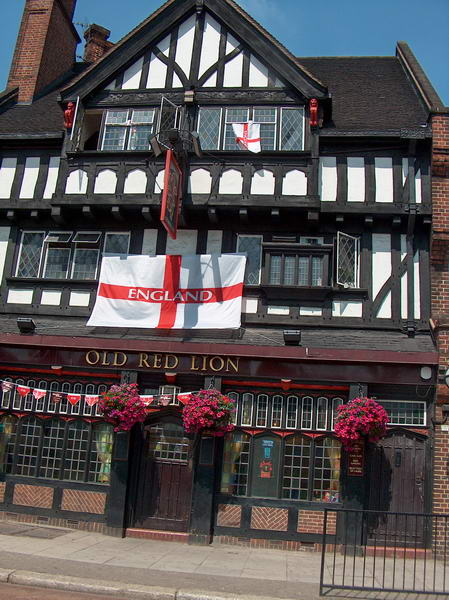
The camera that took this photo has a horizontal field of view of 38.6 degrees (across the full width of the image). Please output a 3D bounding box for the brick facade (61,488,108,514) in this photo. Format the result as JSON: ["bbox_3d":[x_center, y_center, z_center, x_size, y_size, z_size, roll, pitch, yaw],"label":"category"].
[{"bbox_3d":[-2.564,3.674,11.679,0.810,0.381,0.100,2,-15,8],"label":"brick facade"}]

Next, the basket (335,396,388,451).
[{"bbox_3d":[2.416,2.175,11.315,0.900,0.880,0.850,2,-15,8],"label":"basket"}]

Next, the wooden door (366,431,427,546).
[{"bbox_3d":[3.021,3.319,11.222,1.000,1.980,0.120,2,-15,8],"label":"wooden door"}]

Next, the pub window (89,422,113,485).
[{"bbox_3d":[-2.271,2.837,11.871,0.410,1.093,0.100,2,-15,8],"label":"pub window"}]

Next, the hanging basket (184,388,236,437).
[{"bbox_3d":[-0.265,1.990,11.335,0.927,0.824,0.907,2,-15,8],"label":"hanging basket"}]

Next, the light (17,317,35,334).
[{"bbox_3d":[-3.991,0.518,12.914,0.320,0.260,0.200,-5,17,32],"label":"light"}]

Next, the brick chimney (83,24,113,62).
[{"bbox_3d":[-4.131,-8.245,20.925,0.780,1.400,0.780,13,-18,-31],"label":"brick chimney"}]

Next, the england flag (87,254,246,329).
[{"bbox_3d":[-1.075,-0.176,12.528,2.970,1.500,0.140,2,-23,8],"label":"england flag"}]

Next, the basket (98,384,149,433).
[{"bbox_3d":[-1.839,1.948,11.611,0.920,0.880,0.850,2,-15,8],"label":"basket"}]

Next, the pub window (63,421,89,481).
[{"bbox_3d":[-2.833,2.881,12.337,0.493,1.142,0.090,2,-15,8],"label":"pub window"}]

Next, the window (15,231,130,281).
[{"bbox_3d":[-3.066,-0.889,12.983,2.248,0.950,0.140,2,-15,8],"label":"window"}]

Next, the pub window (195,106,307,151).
[{"bbox_3d":[0.552,-3.500,13.097,2.200,1.040,0.140,2,-15,8],"label":"pub window"}]

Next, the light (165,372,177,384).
[{"bbox_3d":[-1.023,1.488,12.133,0.222,0.223,0.180,2,-15,8],"label":"light"}]

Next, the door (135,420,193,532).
[{"bbox_3d":[-1.091,3.250,11.801,0.980,2.000,0.120,2,-15,8],"label":"door"}]

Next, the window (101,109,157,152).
[{"bbox_3d":[-1.950,-3.480,13.083,1.034,0.893,0.120,2,-15,8],"label":"window"}]

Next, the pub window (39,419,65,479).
[{"bbox_3d":[-3.248,2.823,12.119,0.460,1.120,0.100,2,-15,8],"label":"pub window"}]

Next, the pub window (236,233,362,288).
[{"bbox_3d":[1.410,-0.770,12.640,2.448,1.091,0.300,2,-15,8],"label":"pub window"}]

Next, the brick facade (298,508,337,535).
[{"bbox_3d":[1.653,3.955,11.394,0.675,0.383,0.100,2,-15,8],"label":"brick facade"}]

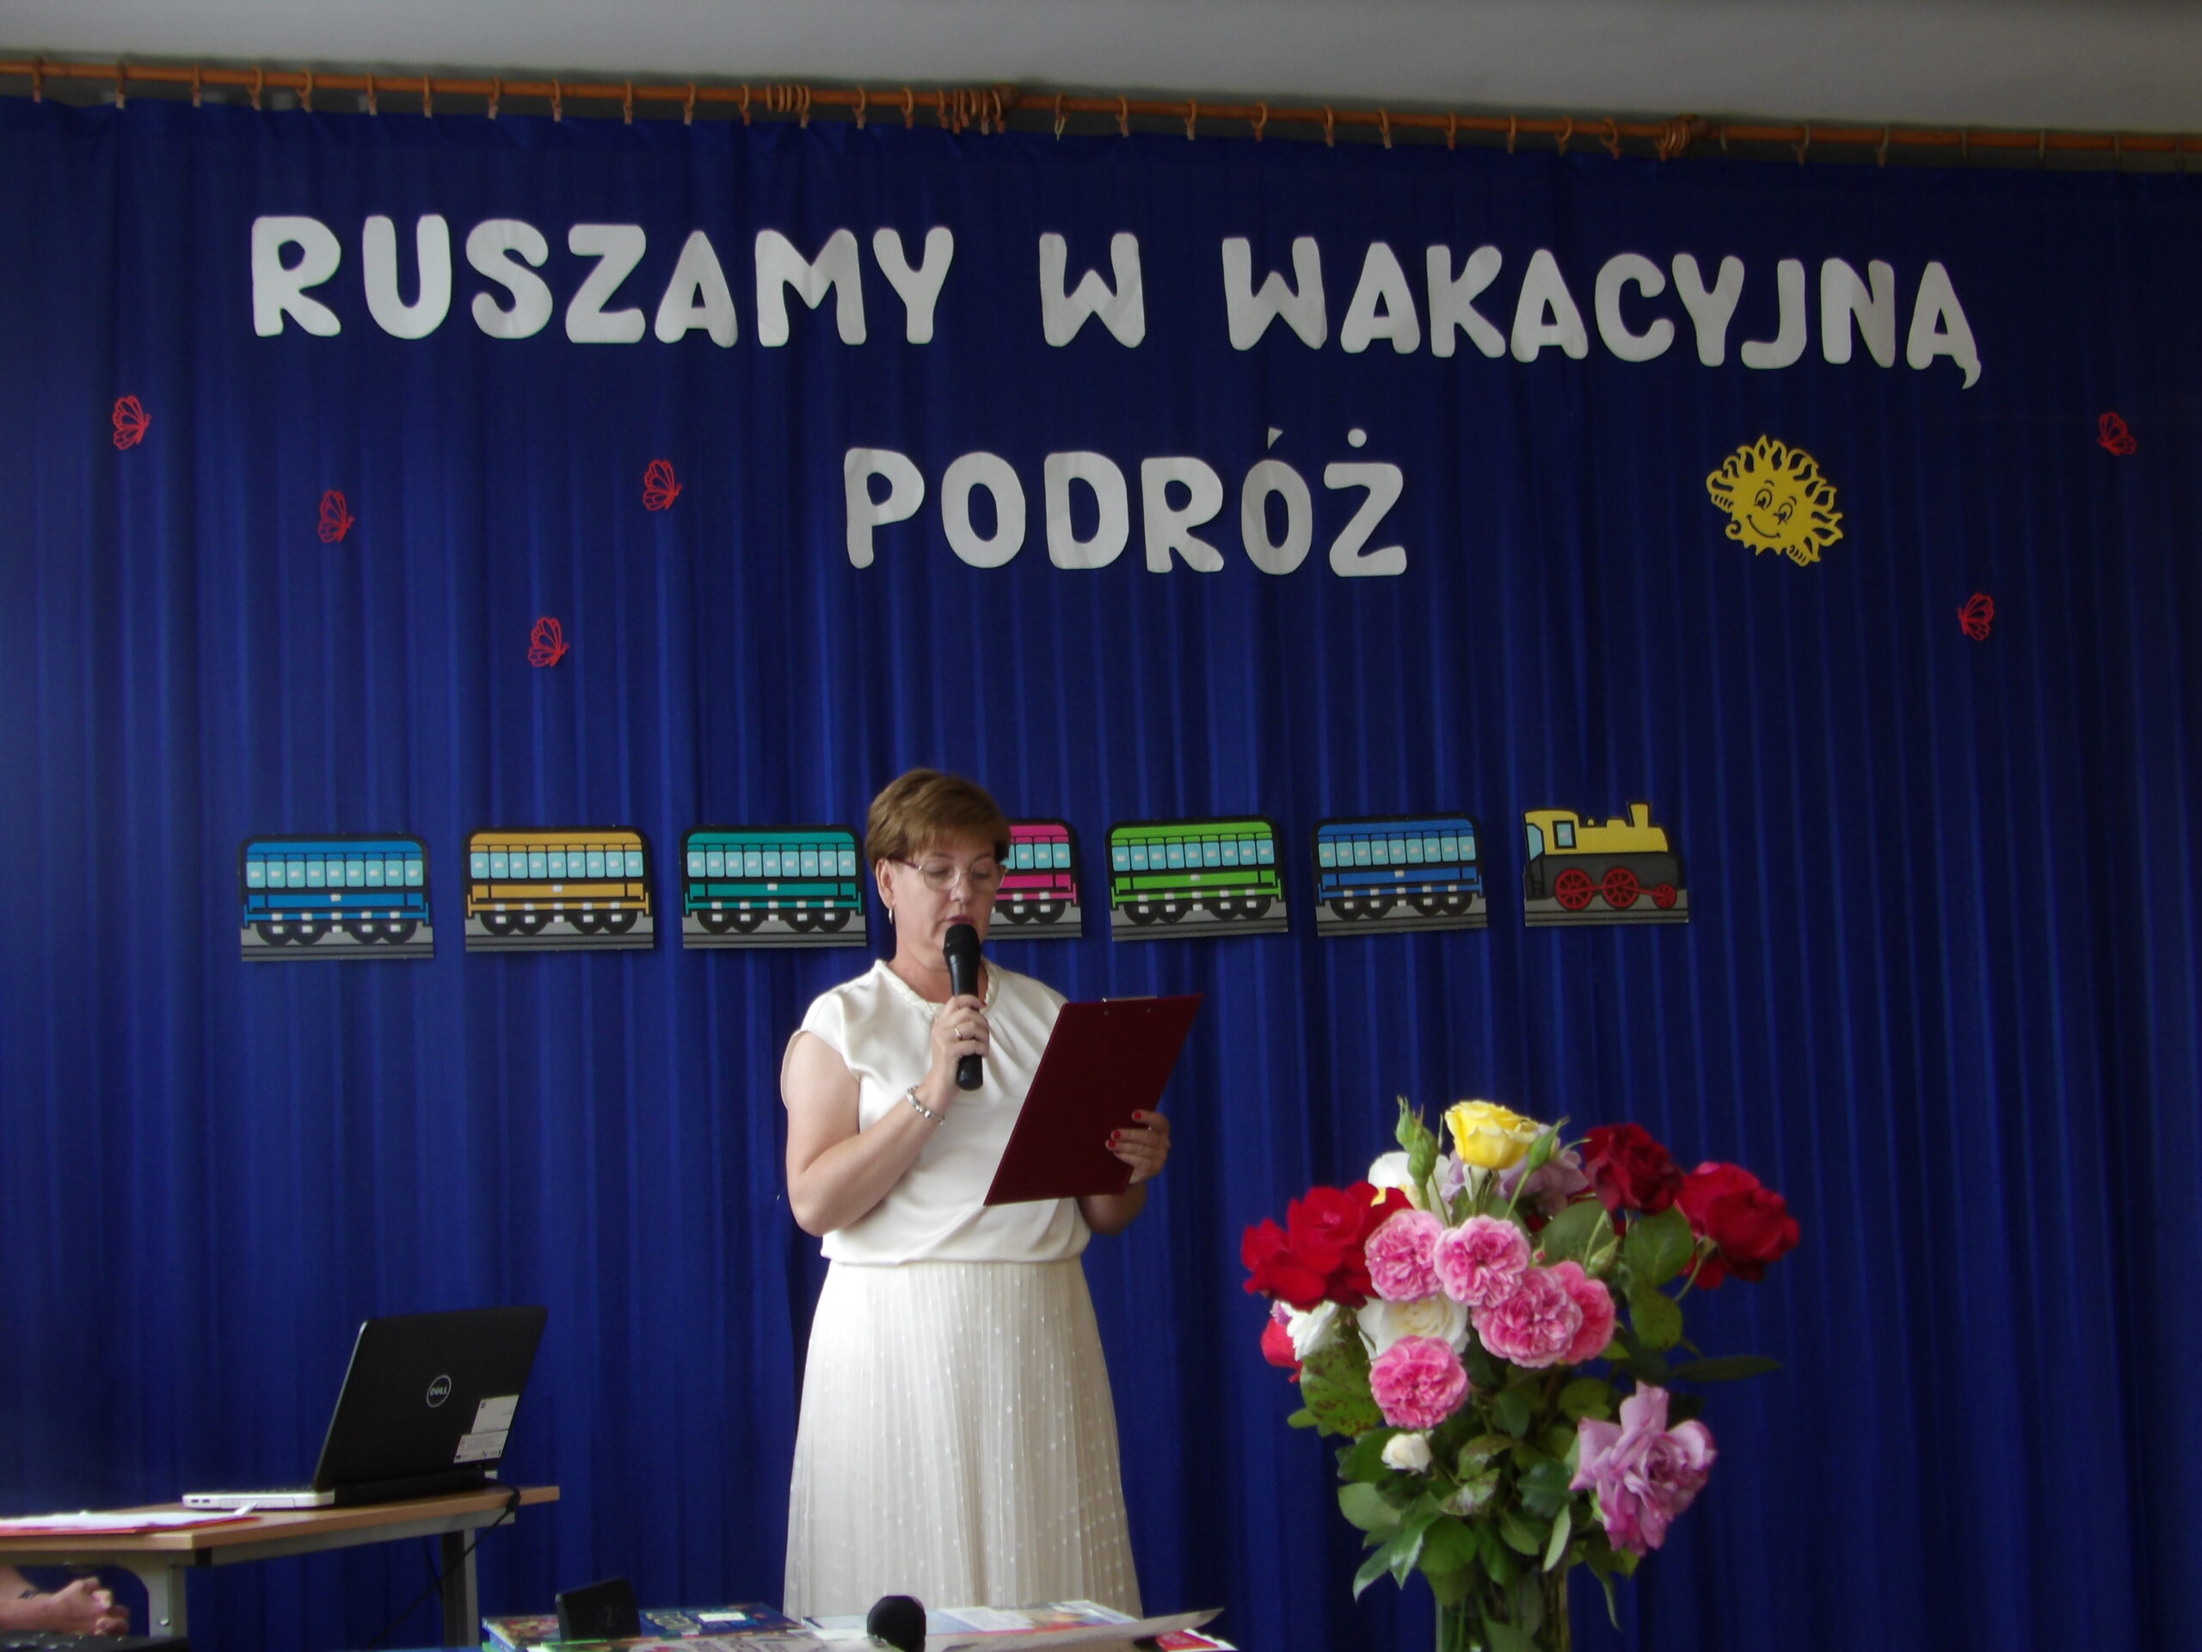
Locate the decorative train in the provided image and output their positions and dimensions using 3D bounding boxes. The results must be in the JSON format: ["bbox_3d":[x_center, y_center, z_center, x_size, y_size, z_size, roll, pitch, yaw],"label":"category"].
[{"bbox_3d":[-0.154,0.081,5.943,2.273,0.203,0.020,-1,-5,-14],"label":"decorative train"}]

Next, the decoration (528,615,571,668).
[{"bbox_3d":[-0.829,-0.275,5.817,0.059,0.075,0.010,-1,-5,-14],"label":"decoration"}]

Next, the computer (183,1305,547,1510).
[{"bbox_3d":[-1.026,0.810,5.420,0.333,0.249,0.376,-5,-6,28],"label":"computer"}]

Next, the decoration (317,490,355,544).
[{"bbox_3d":[-1.135,-0.459,5.760,0.053,0.080,0.010,-1,-5,-14],"label":"decoration"}]

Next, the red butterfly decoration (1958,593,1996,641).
[{"bbox_3d":[1.445,-0.345,6.387,0.065,0.077,0.010,-1,-5,-14],"label":"red butterfly decoration"}]

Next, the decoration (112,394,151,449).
[{"bbox_3d":[-1.427,-0.594,5.701,0.051,0.080,0.010,-1,-5,-14],"label":"decoration"}]

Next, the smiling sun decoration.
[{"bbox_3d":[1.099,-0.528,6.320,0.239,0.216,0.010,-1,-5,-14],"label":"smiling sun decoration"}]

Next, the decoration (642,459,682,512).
[{"bbox_3d":[-0.666,-0.517,5.882,0.060,0.079,0.010,-1,-5,-14],"label":"decoration"}]

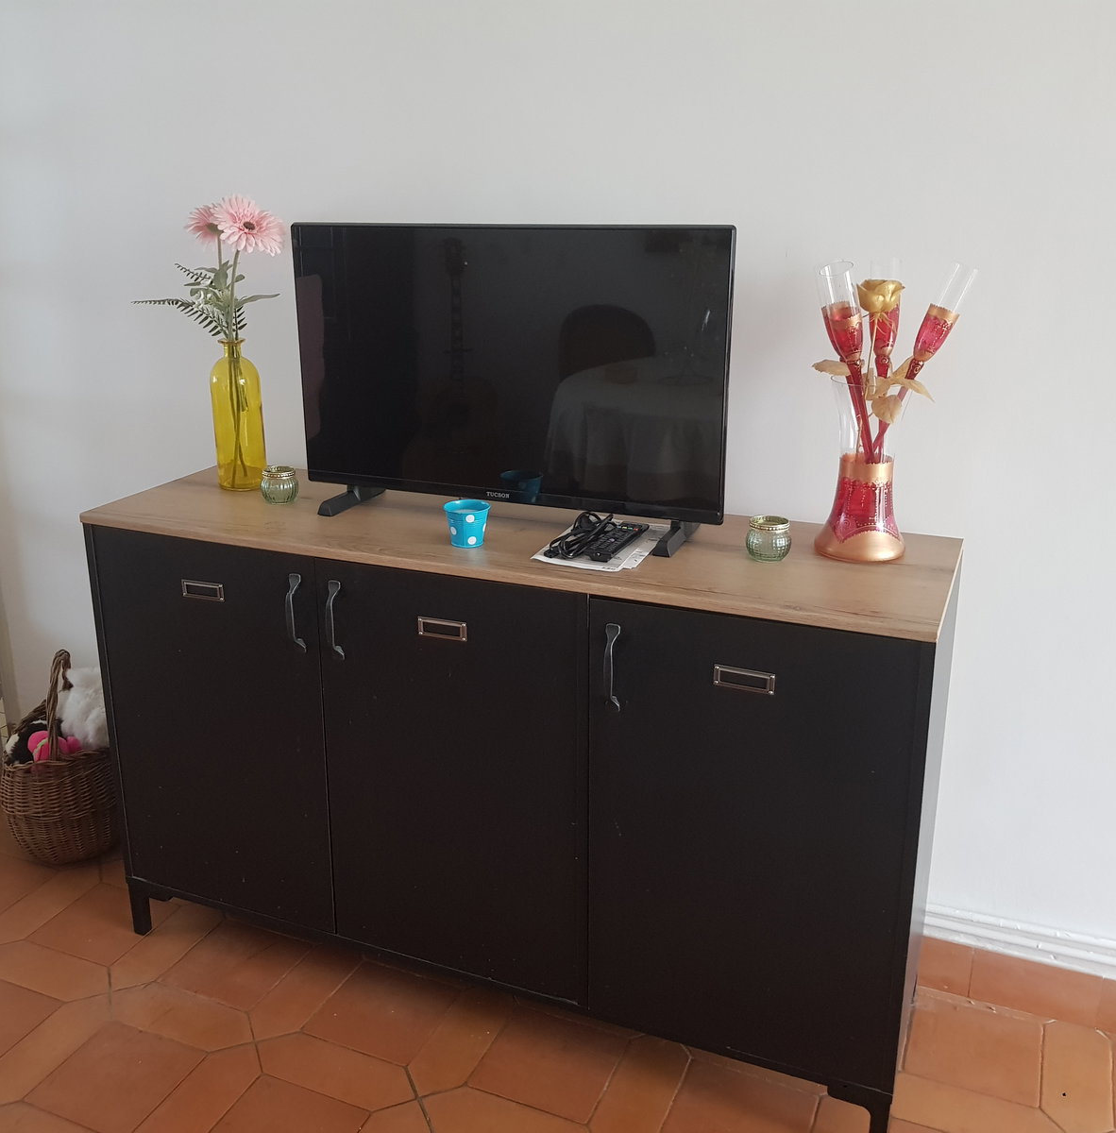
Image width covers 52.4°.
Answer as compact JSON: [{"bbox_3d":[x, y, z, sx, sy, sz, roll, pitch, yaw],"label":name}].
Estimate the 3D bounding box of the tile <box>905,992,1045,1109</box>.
[{"bbox_3d":[0.690,0.801,1.879,0.200,0.016,0.200,8,19,22],"label":"tile"}]

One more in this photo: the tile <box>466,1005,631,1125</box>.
[{"bbox_3d":[-0.013,0.811,1.844,0.200,0.016,0.200,8,19,22],"label":"tile"}]

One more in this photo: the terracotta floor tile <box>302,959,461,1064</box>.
[{"bbox_3d":[-0.296,0.773,1.958,0.200,0.016,0.200,8,19,22],"label":"terracotta floor tile"}]

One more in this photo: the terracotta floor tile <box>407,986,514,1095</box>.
[{"bbox_3d":[-0.154,0.774,1.871,0.105,0.012,0.303,8,19,22],"label":"terracotta floor tile"}]

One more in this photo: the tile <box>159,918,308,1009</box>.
[{"bbox_3d":[-0.589,0.734,2.075,0.200,0.016,0.200,8,19,22],"label":"tile"}]

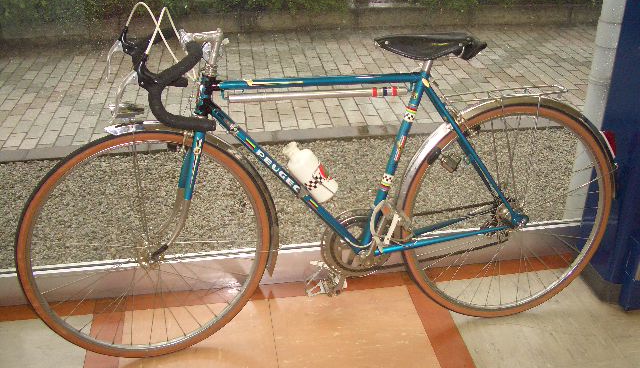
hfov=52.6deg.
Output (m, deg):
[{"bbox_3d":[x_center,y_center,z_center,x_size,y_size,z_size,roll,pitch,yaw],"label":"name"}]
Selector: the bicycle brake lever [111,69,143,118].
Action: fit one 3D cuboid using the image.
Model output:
[{"bbox_3d":[-0.427,-0.192,1.417,0.038,0.120,0.022,18,11,-26],"label":"bicycle brake lever"}]

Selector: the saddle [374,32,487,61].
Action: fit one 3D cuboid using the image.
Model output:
[{"bbox_3d":[0.295,-0.369,1.741,0.290,0.075,0.155,-5,18,-9],"label":"saddle"}]

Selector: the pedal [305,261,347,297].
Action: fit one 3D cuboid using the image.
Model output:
[{"bbox_3d":[0.018,0.299,2.025,0.110,0.070,0.095,-5,18,-9],"label":"pedal"}]

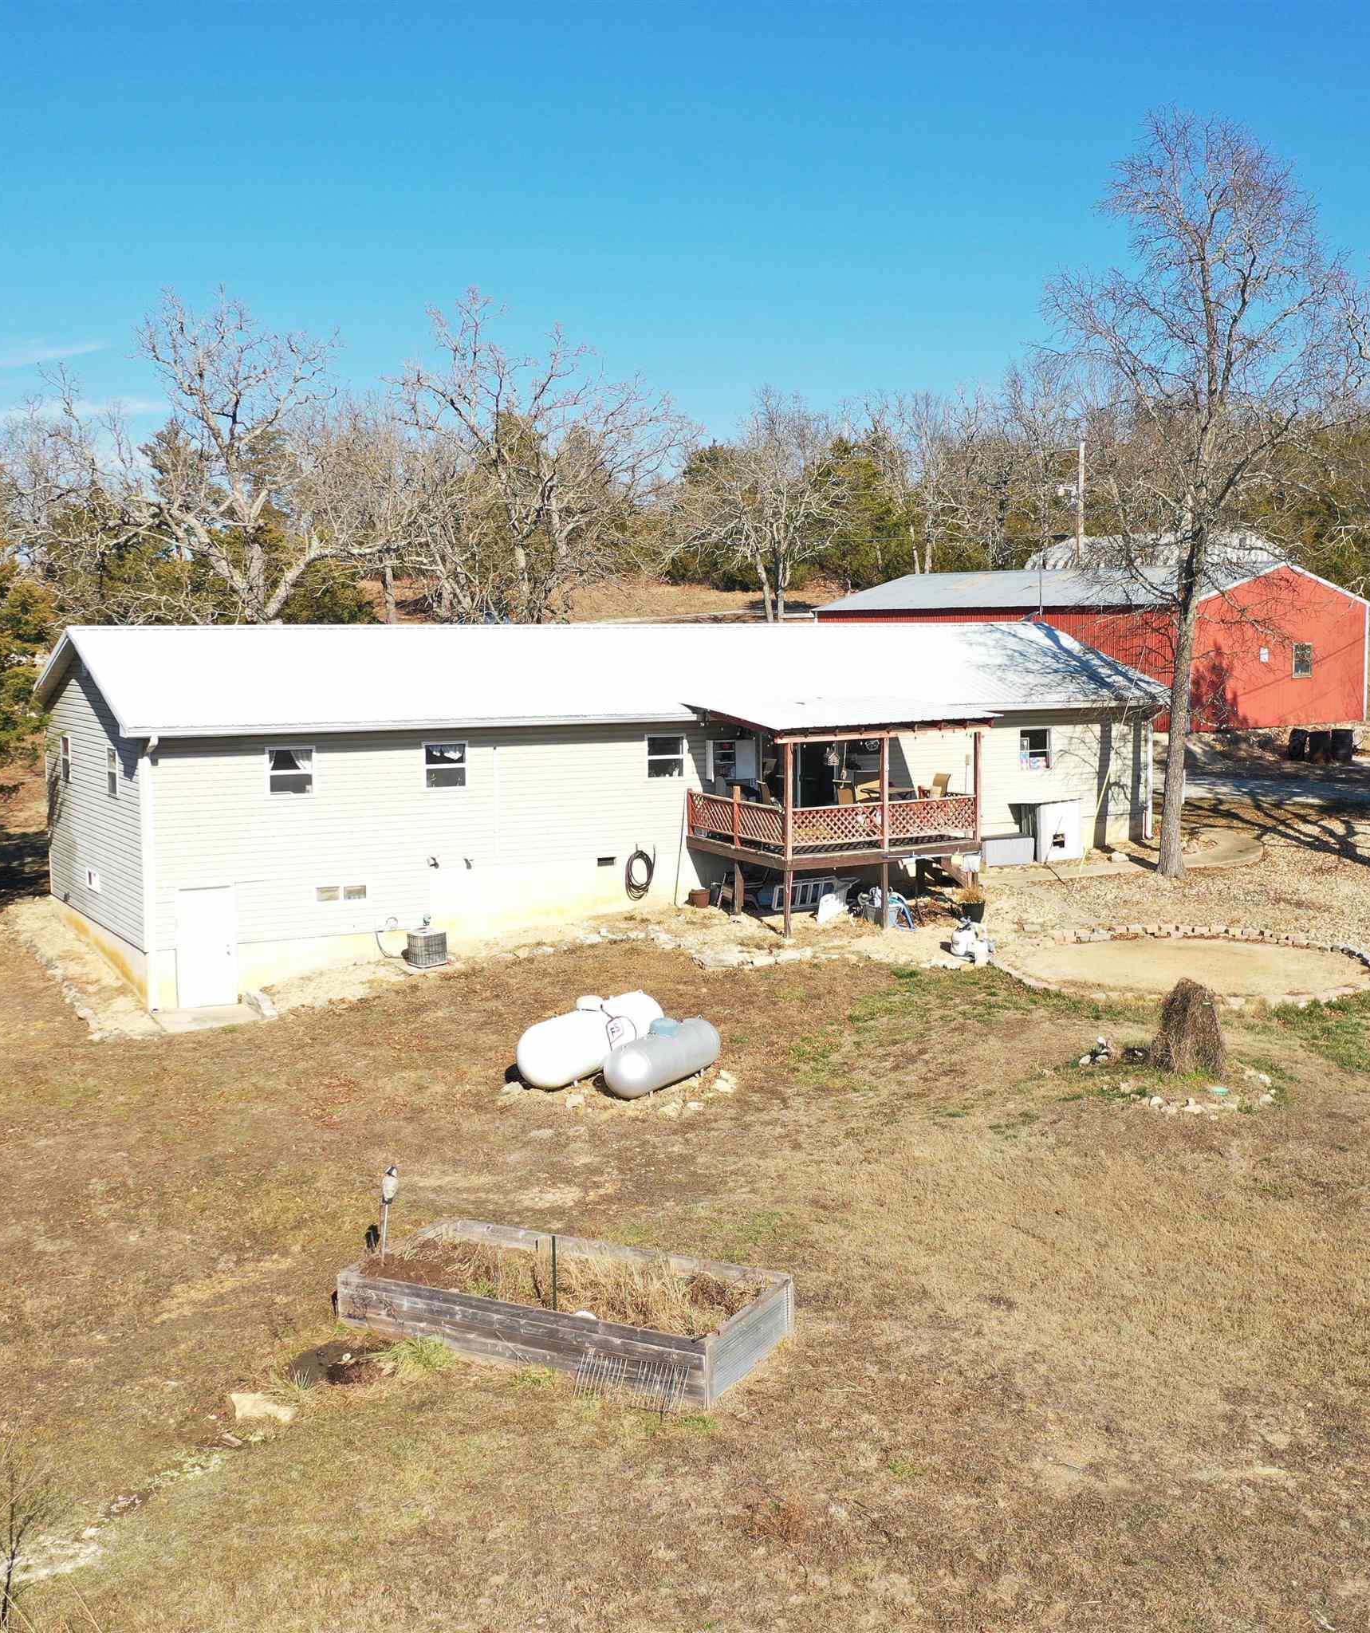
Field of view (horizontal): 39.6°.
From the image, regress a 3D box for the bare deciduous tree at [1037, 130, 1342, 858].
[{"bbox_3d":[10.764,-6.691,40.209,6.300,16.009,6.000,1,6,15],"label":"bare deciduous tree"}]

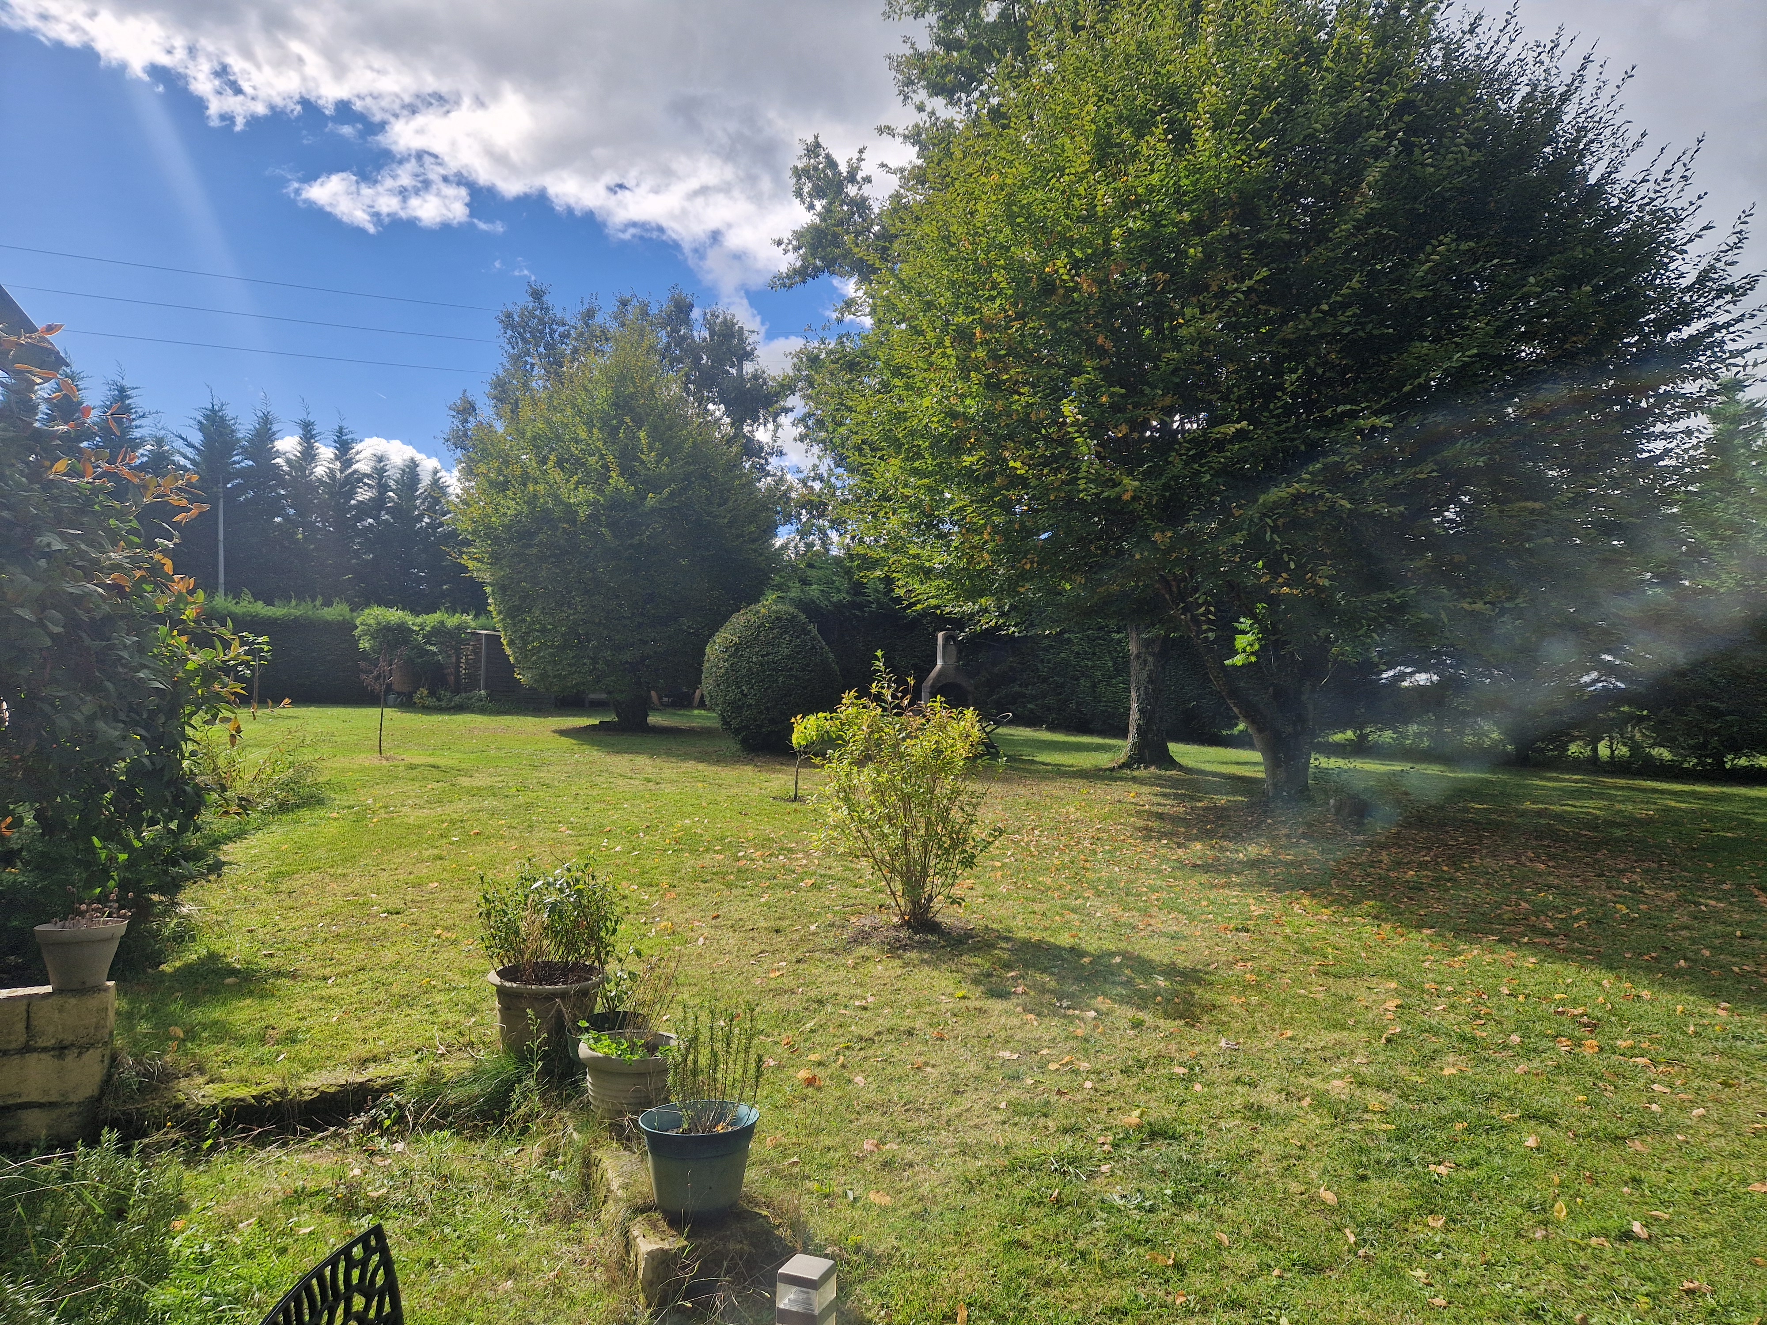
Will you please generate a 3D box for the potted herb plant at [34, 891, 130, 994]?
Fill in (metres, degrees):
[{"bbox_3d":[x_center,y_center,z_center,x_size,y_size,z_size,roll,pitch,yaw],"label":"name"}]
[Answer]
[{"bbox_3d":[-2.648,0.906,3.880,0.260,0.319,0.260,0,-1,0],"label":"potted herb plant"}]

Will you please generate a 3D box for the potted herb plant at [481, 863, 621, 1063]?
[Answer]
[{"bbox_3d":[-1.238,1.082,4.360,0.520,0.682,0.490,0,-1,0],"label":"potted herb plant"}]

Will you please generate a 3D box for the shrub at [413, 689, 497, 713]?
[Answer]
[{"bbox_3d":[-9.310,0.810,25.500,1.850,0.510,1.100,0,-1,0],"label":"shrub"}]

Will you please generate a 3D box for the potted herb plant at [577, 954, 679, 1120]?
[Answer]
[{"bbox_3d":[-0.798,1.155,3.680,0.330,0.480,0.330,0,-1,0],"label":"potted herb plant"}]

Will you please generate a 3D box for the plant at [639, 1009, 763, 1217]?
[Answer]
[{"bbox_3d":[-0.470,1.140,3.020,0.320,0.522,0.310,0,-1,0],"label":"plant"}]

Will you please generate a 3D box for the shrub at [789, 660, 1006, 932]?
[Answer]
[{"bbox_3d":[0.120,0.682,6.200,1.020,1.385,1.000,0,-1,0],"label":"shrub"}]

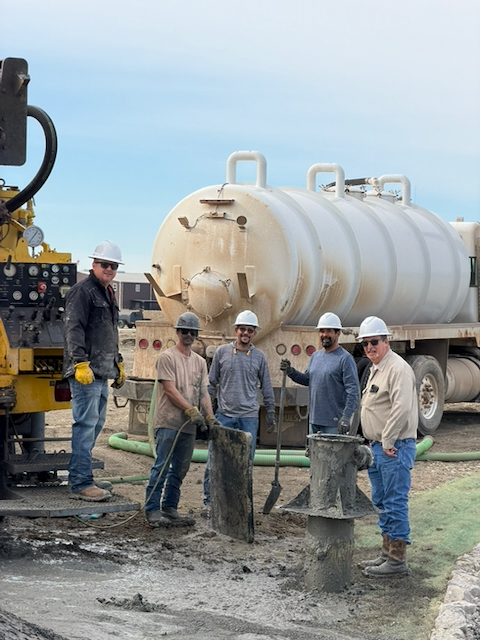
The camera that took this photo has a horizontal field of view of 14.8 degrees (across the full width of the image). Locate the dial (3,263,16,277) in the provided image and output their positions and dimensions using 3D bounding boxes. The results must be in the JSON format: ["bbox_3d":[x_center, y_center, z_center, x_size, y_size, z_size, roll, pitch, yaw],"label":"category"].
[{"bbox_3d":[-1.717,-0.369,13.800,0.100,0.100,0.050,0,1,-14],"label":"dial"}]

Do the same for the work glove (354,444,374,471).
[{"bbox_3d":[0.842,0.930,12.500,0.140,0.190,0.120,0,1,18],"label":"work glove"}]

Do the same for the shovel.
[{"bbox_3d":[0.317,1.058,16.500,0.160,1.380,0.170,8,-4,-37],"label":"shovel"}]

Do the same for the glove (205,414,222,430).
[{"bbox_3d":[-0.224,0.869,15.600,0.130,0.160,0.140,-1,1,-30],"label":"glove"}]

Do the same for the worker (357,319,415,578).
[{"bbox_3d":[1.038,0.900,13.100,0.440,1.840,0.580,0,1,-26],"label":"worker"}]

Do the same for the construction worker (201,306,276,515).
[{"bbox_3d":[-0.014,0.831,16.800,0.630,1.830,0.400,0,1,-3],"label":"construction worker"}]

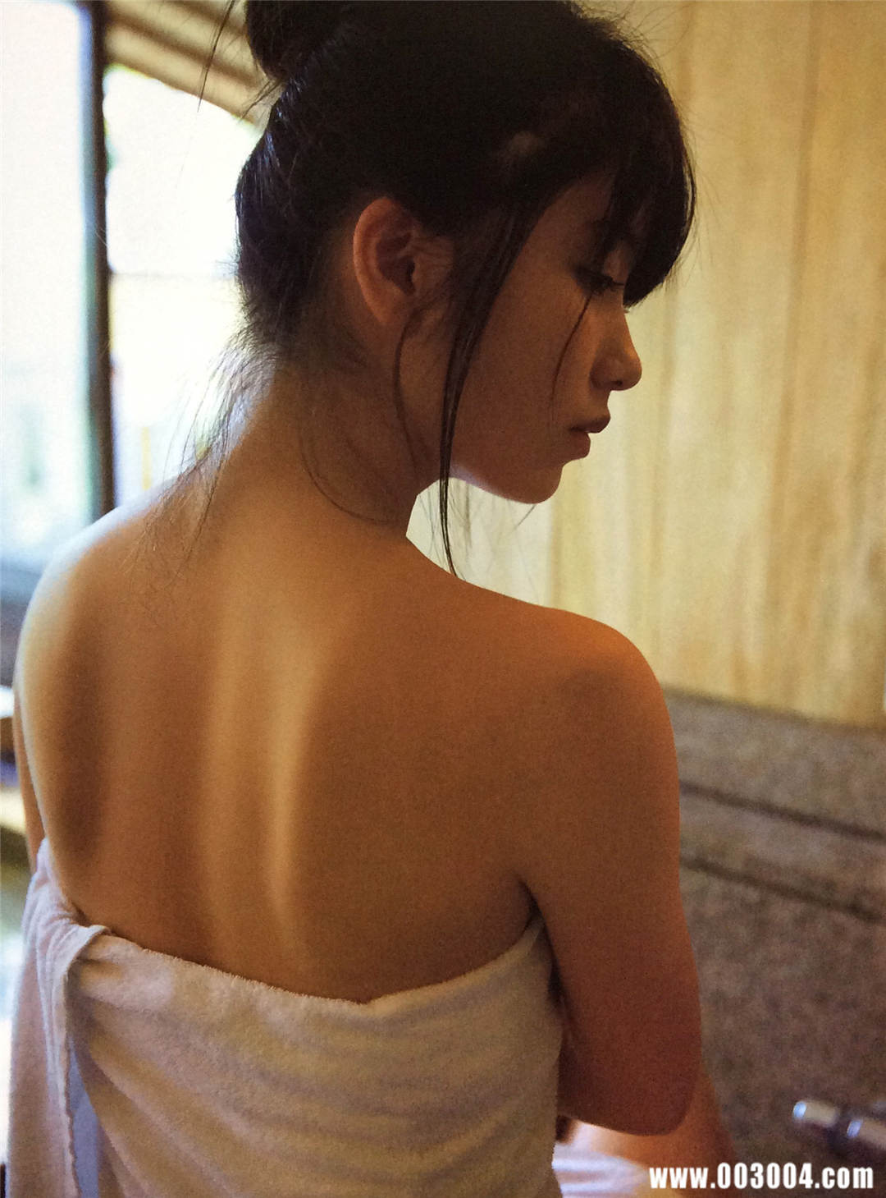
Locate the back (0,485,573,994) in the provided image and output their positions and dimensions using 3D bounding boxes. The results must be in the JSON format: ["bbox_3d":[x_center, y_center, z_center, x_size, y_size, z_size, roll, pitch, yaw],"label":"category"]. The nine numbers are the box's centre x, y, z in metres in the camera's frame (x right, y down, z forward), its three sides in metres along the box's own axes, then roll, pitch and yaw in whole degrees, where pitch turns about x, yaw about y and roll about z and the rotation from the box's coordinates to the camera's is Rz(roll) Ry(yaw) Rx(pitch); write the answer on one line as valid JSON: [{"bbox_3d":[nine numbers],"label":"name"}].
[{"bbox_3d":[-0.085,0.077,0.680,0.345,0.300,0.140,5,9,20],"label":"back"}]

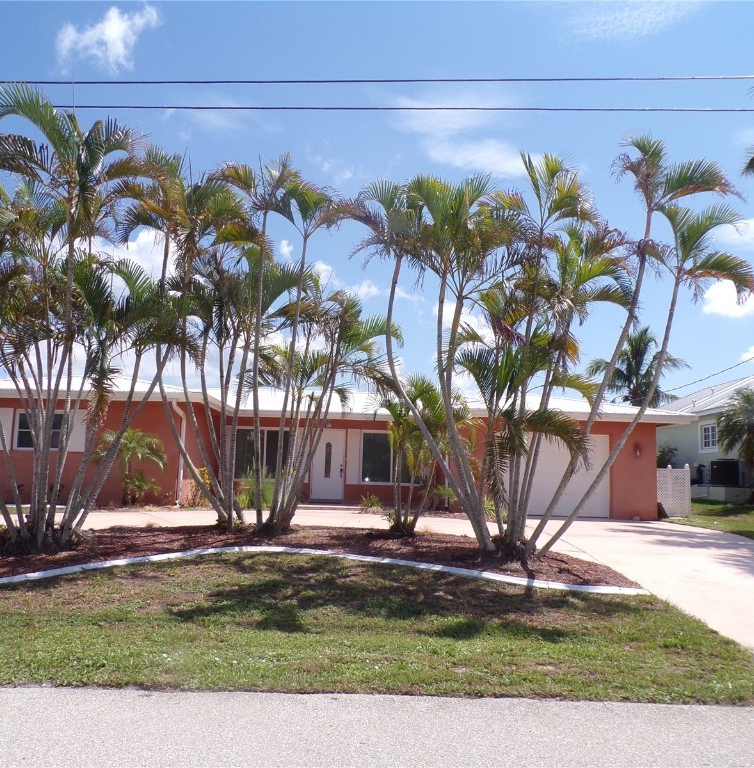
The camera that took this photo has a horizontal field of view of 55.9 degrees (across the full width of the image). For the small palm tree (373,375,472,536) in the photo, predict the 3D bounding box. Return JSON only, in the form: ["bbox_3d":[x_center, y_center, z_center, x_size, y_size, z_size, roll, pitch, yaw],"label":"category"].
[{"bbox_3d":[0.860,1.300,13.350,1.830,2.980,1.750,1,-6,0],"label":"small palm tree"}]

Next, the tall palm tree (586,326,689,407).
[{"bbox_3d":[12.100,1.190,33.000,4.800,7.800,4.600,1,-6,0],"label":"tall palm tree"}]

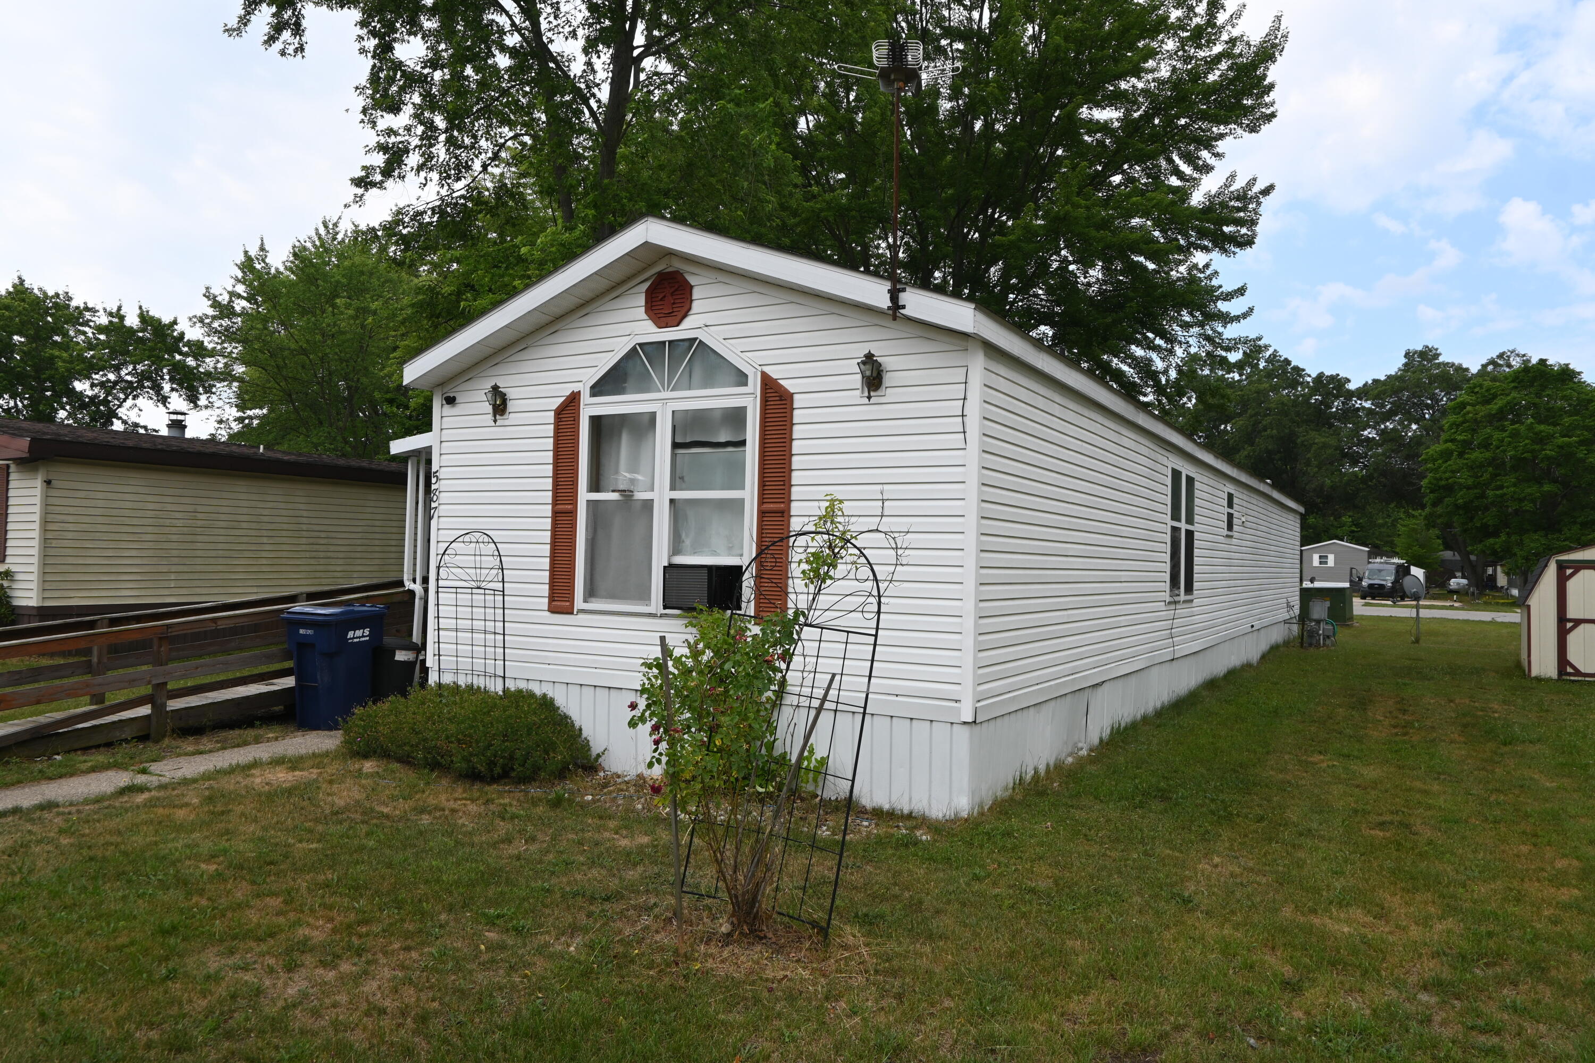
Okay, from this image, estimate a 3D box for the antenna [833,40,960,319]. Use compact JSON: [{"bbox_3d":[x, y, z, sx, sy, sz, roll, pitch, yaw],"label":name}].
[{"bbox_3d":[0.598,-2.112,6.365,0.750,1.660,0.500,1,-2,5],"label":"antenna"}]

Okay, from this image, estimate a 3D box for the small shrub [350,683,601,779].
[{"bbox_3d":[-2.593,1.447,8.040,2.100,0.640,1.050,1,-2,30],"label":"small shrub"}]

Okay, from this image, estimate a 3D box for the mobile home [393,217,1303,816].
[{"bbox_3d":[3.953,0.168,16.259,5.111,3.988,20.283,1,-2,30],"label":"mobile home"}]

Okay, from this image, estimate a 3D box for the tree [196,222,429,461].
[{"bbox_3d":[-14.191,-3.592,32.129,8.000,11.493,8.000,1,-2,30],"label":"tree"}]

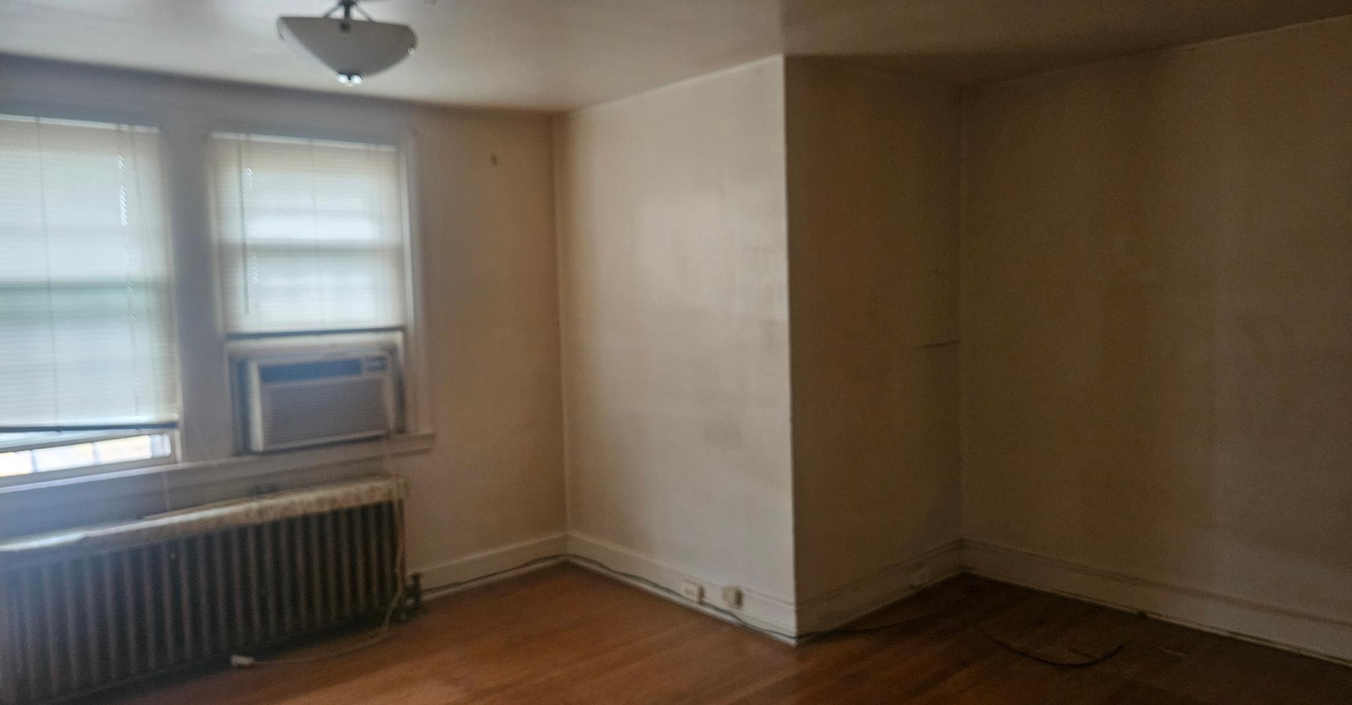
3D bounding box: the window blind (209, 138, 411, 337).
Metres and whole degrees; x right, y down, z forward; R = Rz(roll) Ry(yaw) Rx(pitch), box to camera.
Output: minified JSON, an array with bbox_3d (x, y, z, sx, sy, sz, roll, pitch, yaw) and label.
[{"bbox_3d":[-1.637,-0.523,4.091,0.832,0.865,0.045,-6,6,-42],"label":"window blind"}]

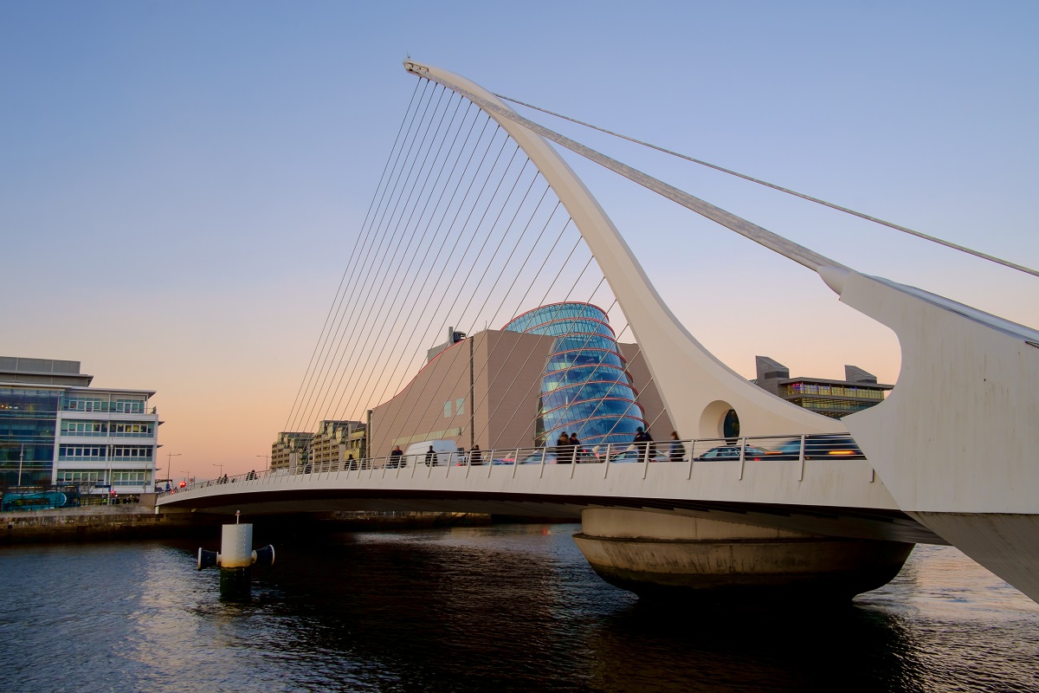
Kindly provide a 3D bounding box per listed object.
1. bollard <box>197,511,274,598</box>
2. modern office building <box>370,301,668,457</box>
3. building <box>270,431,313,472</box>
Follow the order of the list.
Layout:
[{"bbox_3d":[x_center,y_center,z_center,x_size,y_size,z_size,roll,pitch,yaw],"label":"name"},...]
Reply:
[{"bbox_3d":[-16.453,12.193,45.511,4.229,5.060,1.950,4,-12,-28],"label":"bollard"},{"bbox_3d":[3.788,18.758,242.106,65.360,54.404,103.716,5,-12,-32],"label":"modern office building"},{"bbox_3d":[-105.303,56.971,376.086,18.500,32.600,41.000,5,-12,-32],"label":"building"}]

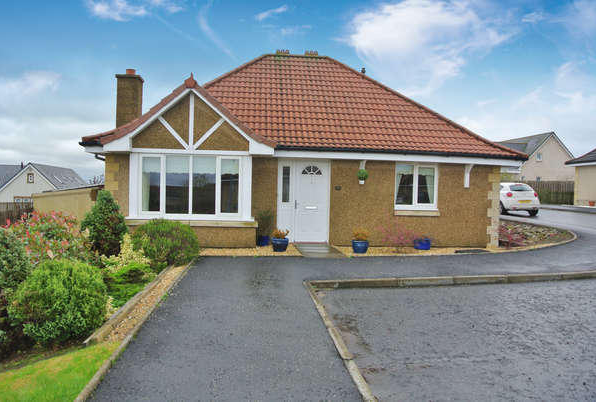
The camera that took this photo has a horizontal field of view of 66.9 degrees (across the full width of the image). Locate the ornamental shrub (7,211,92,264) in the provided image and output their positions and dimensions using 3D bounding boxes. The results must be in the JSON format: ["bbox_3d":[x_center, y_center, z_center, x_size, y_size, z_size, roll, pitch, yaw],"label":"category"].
[{"bbox_3d":[-3.954,0.679,7.200,1.450,1.100,1.300,1,0,-7],"label":"ornamental shrub"}]

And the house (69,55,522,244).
[{"bbox_3d":[0.025,-1.946,14.956,10.850,6.100,8.900,1,0,-7],"label":"house"}]

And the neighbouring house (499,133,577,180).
[{"bbox_3d":[25.700,-3.951,52.400,8.400,6.900,9.500,1,0,-16],"label":"neighbouring house"}]

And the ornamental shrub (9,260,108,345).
[{"bbox_3d":[-2.615,1.093,4.900,1.050,0.950,1.000,1,0,-7],"label":"ornamental shrub"}]

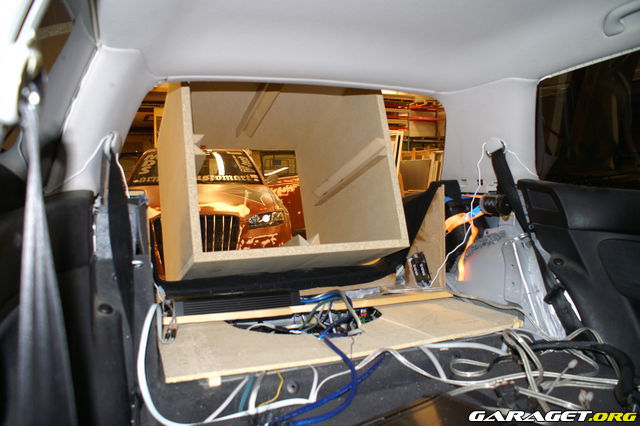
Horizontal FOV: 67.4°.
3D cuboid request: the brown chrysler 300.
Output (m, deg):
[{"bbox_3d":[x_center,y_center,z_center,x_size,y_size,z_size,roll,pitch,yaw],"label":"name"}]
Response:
[{"bbox_3d":[-1.626,-0.128,6.348,1.870,1.460,4.950,-1,5,-14],"label":"brown chrysler 300"}]

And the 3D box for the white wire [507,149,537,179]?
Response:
[{"bbox_3d":[0.610,-0.150,1.450,0.035,0.090,0.140,-1,5,-14],"label":"white wire"}]

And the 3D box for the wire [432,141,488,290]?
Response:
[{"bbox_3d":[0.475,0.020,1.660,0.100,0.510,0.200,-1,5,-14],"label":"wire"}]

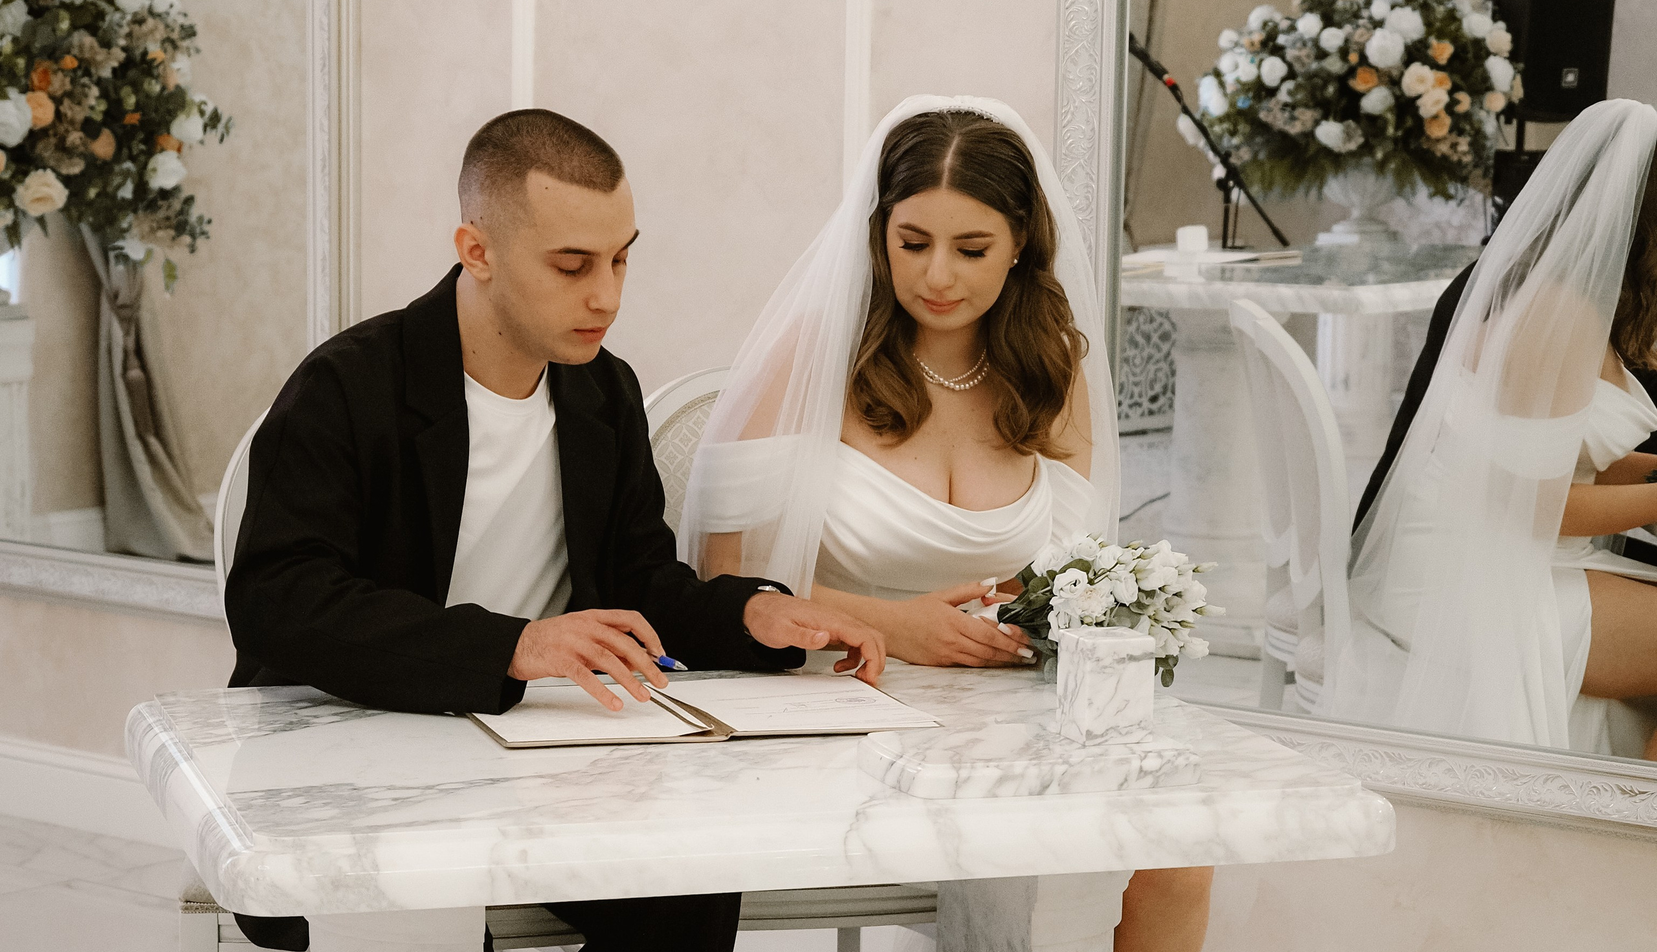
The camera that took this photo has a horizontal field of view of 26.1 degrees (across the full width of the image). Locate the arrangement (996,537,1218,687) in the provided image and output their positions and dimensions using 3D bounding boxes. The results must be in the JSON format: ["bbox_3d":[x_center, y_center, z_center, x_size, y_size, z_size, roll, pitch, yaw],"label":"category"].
[{"bbox_3d":[0.302,0.147,3.870,0.230,0.160,0.190,-1,7,-15],"label":"arrangement"}]

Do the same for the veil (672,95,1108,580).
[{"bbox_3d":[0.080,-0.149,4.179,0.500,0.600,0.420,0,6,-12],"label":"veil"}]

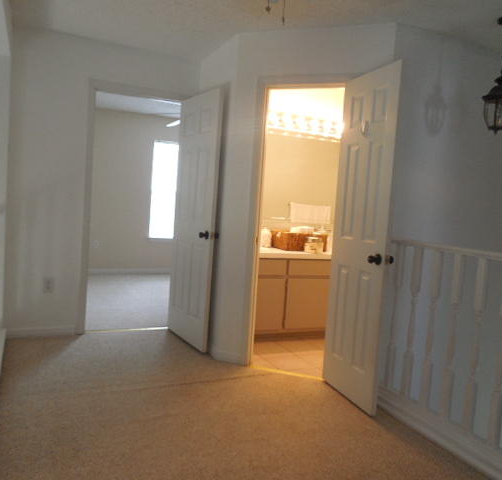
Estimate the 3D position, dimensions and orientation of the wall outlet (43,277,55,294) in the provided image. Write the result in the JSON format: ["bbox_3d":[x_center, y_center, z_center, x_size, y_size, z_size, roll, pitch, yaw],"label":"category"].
[{"bbox_3d":[-1.657,0.374,3.792,0.077,0.122,0.010,2,5,-25],"label":"wall outlet"}]

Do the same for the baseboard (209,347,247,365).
[{"bbox_3d":[-0.155,0.879,3.517,0.250,0.092,0.018,5,5,20],"label":"baseboard"}]

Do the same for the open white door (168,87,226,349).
[{"bbox_3d":[-0.475,-0.156,3.841,0.037,2.033,0.700,1,6,-33],"label":"open white door"}]

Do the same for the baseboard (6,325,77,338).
[{"bbox_3d":[-1.724,0.754,3.809,0.540,0.088,0.016,2,5,-25],"label":"baseboard"}]

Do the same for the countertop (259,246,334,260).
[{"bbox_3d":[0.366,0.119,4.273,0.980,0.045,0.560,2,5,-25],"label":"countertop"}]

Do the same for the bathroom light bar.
[{"bbox_3d":[0.557,-1.102,4.481,0.950,0.140,0.120,2,5,-25],"label":"bathroom light bar"}]

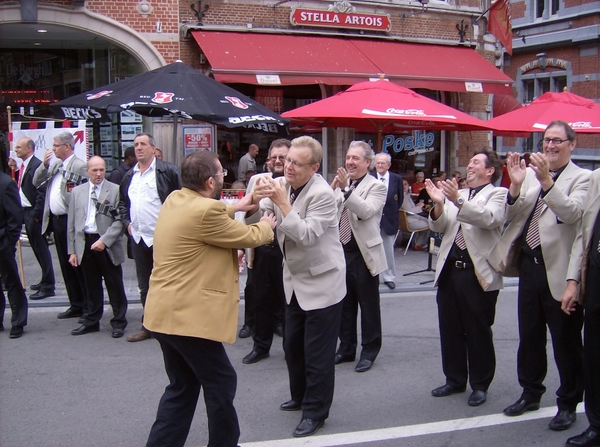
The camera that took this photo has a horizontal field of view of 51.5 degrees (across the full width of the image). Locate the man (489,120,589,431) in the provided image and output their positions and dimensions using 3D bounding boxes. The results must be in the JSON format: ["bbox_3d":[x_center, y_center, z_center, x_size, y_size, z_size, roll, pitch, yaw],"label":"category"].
[{"bbox_3d":[1.466,0.306,3.756,0.490,1.820,0.540,-4,7,-40],"label":"man"}]

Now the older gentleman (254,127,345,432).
[{"bbox_3d":[0.002,0.355,3.753,0.500,1.730,0.500,-5,7,-42],"label":"older gentleman"}]

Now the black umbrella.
[{"bbox_3d":[-1.716,-0.721,8.165,3.100,2.776,3.100,0,6,-5],"label":"black umbrella"}]

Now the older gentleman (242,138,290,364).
[{"bbox_3d":[-0.196,0.211,5.065,0.580,1.750,0.450,2,6,15],"label":"older gentleman"}]

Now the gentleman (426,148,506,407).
[{"bbox_3d":[1.157,0.345,4.219,0.540,1.670,0.540,5,7,40],"label":"gentleman"}]

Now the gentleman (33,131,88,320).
[{"bbox_3d":[-2.289,0.016,6.190,0.520,1.860,0.430,4,7,33],"label":"gentleman"}]

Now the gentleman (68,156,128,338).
[{"bbox_3d":[-1.902,0.200,5.805,0.540,1.650,0.360,1,6,13],"label":"gentleman"}]

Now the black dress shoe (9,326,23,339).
[{"bbox_3d":[-2.599,0.961,5.747,0.110,0.110,0.300,-1,6,-14],"label":"black dress shoe"}]

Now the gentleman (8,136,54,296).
[{"bbox_3d":[-2.957,-0.079,6.866,0.520,1.730,0.550,-2,6,-28],"label":"gentleman"}]

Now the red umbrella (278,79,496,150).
[{"bbox_3d":[1.250,-0.818,9.566,2.850,2.742,2.850,1,6,2],"label":"red umbrella"}]

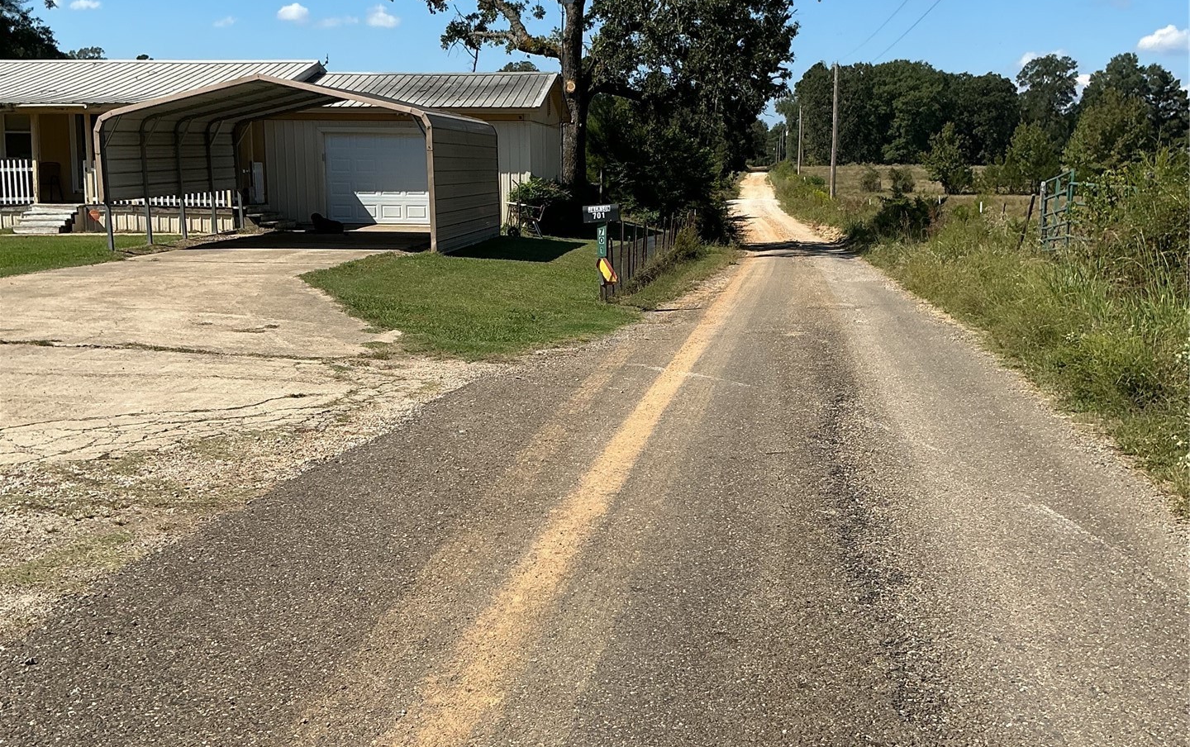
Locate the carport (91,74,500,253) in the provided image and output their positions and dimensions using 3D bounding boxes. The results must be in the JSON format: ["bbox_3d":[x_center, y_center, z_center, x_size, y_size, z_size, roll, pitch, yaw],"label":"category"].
[{"bbox_3d":[-5.048,-3.869,24.618,5.550,2.880,6.450,0,9,5],"label":"carport"}]

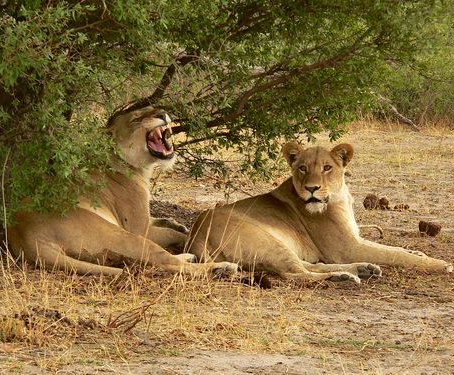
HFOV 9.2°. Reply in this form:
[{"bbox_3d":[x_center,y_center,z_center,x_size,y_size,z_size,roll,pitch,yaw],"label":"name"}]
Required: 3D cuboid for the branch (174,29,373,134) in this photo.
[{"bbox_3d":[0.266,-0.607,16.200,1.150,0.600,0.450,0,6,0],"label":"branch"}]

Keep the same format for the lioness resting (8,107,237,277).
[{"bbox_3d":[-0.576,0.034,15.900,1.300,0.820,0.700,-3,6,-25],"label":"lioness resting"}]

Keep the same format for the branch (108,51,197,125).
[{"bbox_3d":[-0.418,-0.550,15.900,0.500,0.410,0.250,0,6,0],"label":"branch"}]

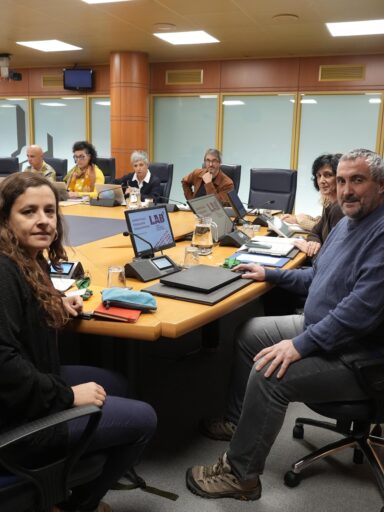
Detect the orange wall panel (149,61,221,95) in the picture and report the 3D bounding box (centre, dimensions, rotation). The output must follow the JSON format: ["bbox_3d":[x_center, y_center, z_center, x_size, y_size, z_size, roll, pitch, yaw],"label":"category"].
[{"bbox_3d":[-0.114,-2.536,7.348,1.102,0.430,0.050,6,13,21],"label":"orange wall panel"}]

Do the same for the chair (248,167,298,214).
[{"bbox_3d":[0.728,-0.313,5.250,0.600,1.110,0.640,6,12,23],"label":"chair"}]

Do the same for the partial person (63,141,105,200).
[{"bbox_3d":[-1.221,-0.604,5.802,0.500,1.360,0.720,6,12,21],"label":"partial person"}]

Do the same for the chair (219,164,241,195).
[{"bbox_3d":[0.231,-0.381,5.459,0.640,1.150,0.660,8,14,29],"label":"chair"}]

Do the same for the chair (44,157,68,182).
[{"bbox_3d":[-1.792,-0.595,6.233,0.640,1.150,0.660,5,12,18],"label":"chair"}]

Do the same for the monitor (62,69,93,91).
[{"bbox_3d":[-1.738,-2.688,7.805,0.460,0.310,0.080,3,17,9],"label":"monitor"}]

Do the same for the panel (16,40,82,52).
[{"bbox_3d":[-1.863,-2.784,6.746,0.600,0.050,0.600,6,12,21],"label":"panel"}]

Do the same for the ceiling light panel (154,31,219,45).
[{"bbox_3d":[-0.045,-2.598,6.059,0.600,0.050,0.600,6,12,21],"label":"ceiling light panel"}]

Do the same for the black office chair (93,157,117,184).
[{"bbox_3d":[-1.187,-0.582,6.163,0.600,1.180,0.640,5,12,18],"label":"black office chair"}]

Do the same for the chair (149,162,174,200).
[{"bbox_3d":[-0.578,-0.493,6.036,0.620,1.180,0.660,7,13,24],"label":"chair"}]

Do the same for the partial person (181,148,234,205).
[{"bbox_3d":[0.174,-0.423,5.336,0.560,1.370,0.750,3,12,9],"label":"partial person"}]

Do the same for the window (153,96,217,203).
[{"bbox_3d":[-0.144,-1.427,7.909,1.070,2.010,0.070,6,12,21],"label":"window"}]

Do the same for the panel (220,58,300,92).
[{"bbox_3d":[0.895,-2.429,6.961,1.077,0.430,0.050,6,13,21],"label":"panel"}]

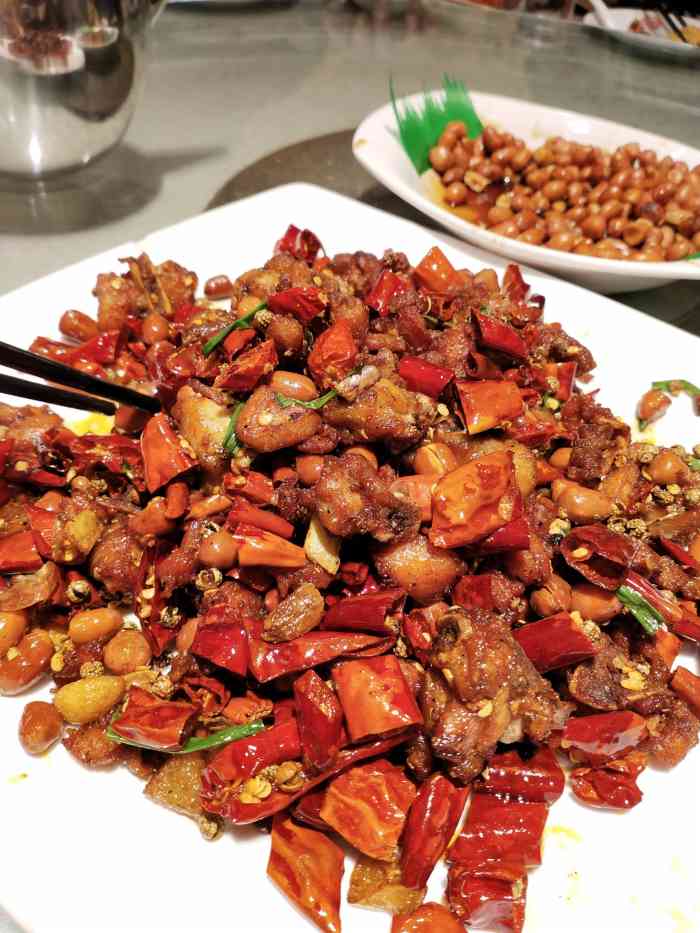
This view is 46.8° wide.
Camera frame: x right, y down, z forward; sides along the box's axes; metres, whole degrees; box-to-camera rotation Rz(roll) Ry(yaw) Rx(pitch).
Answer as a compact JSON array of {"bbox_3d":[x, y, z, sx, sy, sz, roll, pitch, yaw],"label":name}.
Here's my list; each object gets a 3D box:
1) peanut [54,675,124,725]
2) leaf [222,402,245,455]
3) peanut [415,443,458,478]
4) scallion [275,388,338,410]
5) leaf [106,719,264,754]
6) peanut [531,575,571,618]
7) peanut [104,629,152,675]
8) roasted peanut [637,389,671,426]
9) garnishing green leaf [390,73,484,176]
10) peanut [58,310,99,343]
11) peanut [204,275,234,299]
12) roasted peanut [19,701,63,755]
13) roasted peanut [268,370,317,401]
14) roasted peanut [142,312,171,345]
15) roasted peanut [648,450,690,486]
[{"bbox_3d":[-0.060,0.054,0.187,0.016,0.010,0.010,-16,44,-17],"label":"peanut"},{"bbox_3d":[-0.032,-0.010,0.218,0.004,0.003,0.017,16,76,-3],"label":"leaf"},{"bbox_3d":[0.023,-0.001,0.215,0.012,0.010,0.010,0,55,2],"label":"peanut"},{"bbox_3d":[-0.013,-0.020,0.243,0.019,0.004,0.006,-4,42,-4],"label":"scallion"},{"bbox_3d":[-0.037,0.061,0.180,0.035,0.005,0.007,-2,47,-5],"label":"leaf"},{"bbox_3d":[0.052,0.033,0.209,0.013,0.010,0.010,-28,49,-28],"label":"peanut"},{"bbox_3d":[-0.055,0.046,0.200,0.011,0.010,0.013,11,27,12],"label":"peanut"},{"bbox_3d":[0.099,-0.019,0.264,0.010,0.010,0.015,31,54,30],"label":"roasted peanut"},{"bbox_3d":[0.054,-0.202,0.478,0.018,0.053,0.060,13,40,44],"label":"garnishing green leaf"},{"bbox_3d":[-0.097,-0.050,0.290,0.017,0.009,0.009,32,50,21],"label":"peanut"},{"bbox_3d":[-0.055,-0.076,0.343,0.012,0.009,0.010,-5,41,-6],"label":"peanut"},{"bbox_3d":[-0.072,0.061,0.188,0.010,0.009,0.013,-11,49,-16],"label":"roasted peanut"},{"bbox_3d":[-0.018,-0.024,0.250,0.016,0.010,0.010,13,44,14],"label":"roasted peanut"},{"bbox_3d":[-0.069,-0.050,0.288,0.010,0.009,0.013,4,69,4],"label":"roasted peanut"},{"bbox_3d":[0.096,0.001,0.243,0.013,0.010,0.010,11,43,12],"label":"roasted peanut"}]

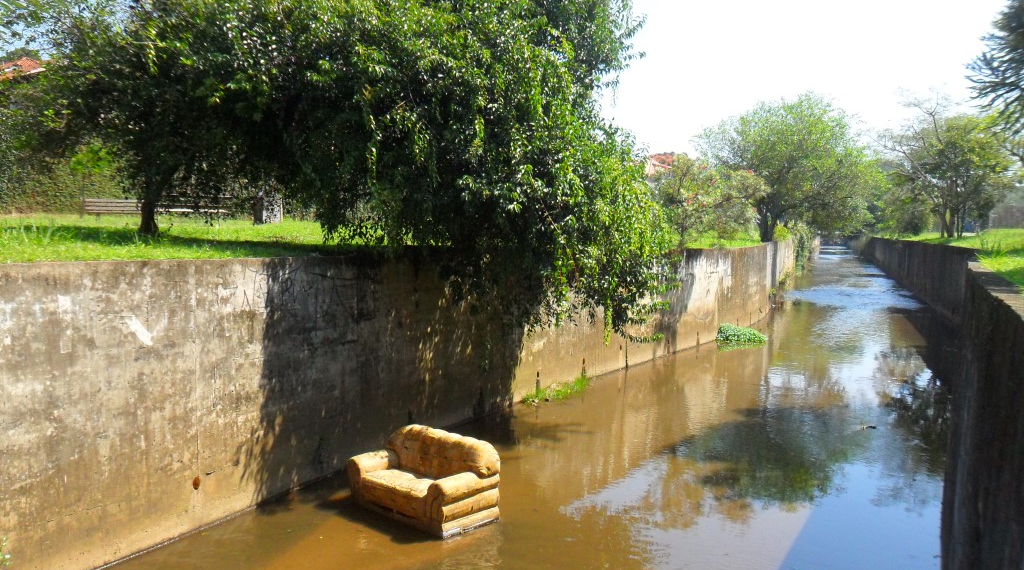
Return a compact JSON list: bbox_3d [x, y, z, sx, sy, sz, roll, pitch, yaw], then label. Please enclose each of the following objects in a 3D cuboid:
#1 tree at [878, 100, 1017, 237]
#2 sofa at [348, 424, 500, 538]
[{"bbox_3d":[25.140,-6.681,46.000,7.600,8.000,7.200,0,3,0],"label":"tree"},{"bbox_3d":[-1.009,2.150,9.082,0.800,0.890,1.710,-3,5,-44],"label":"sofa"}]

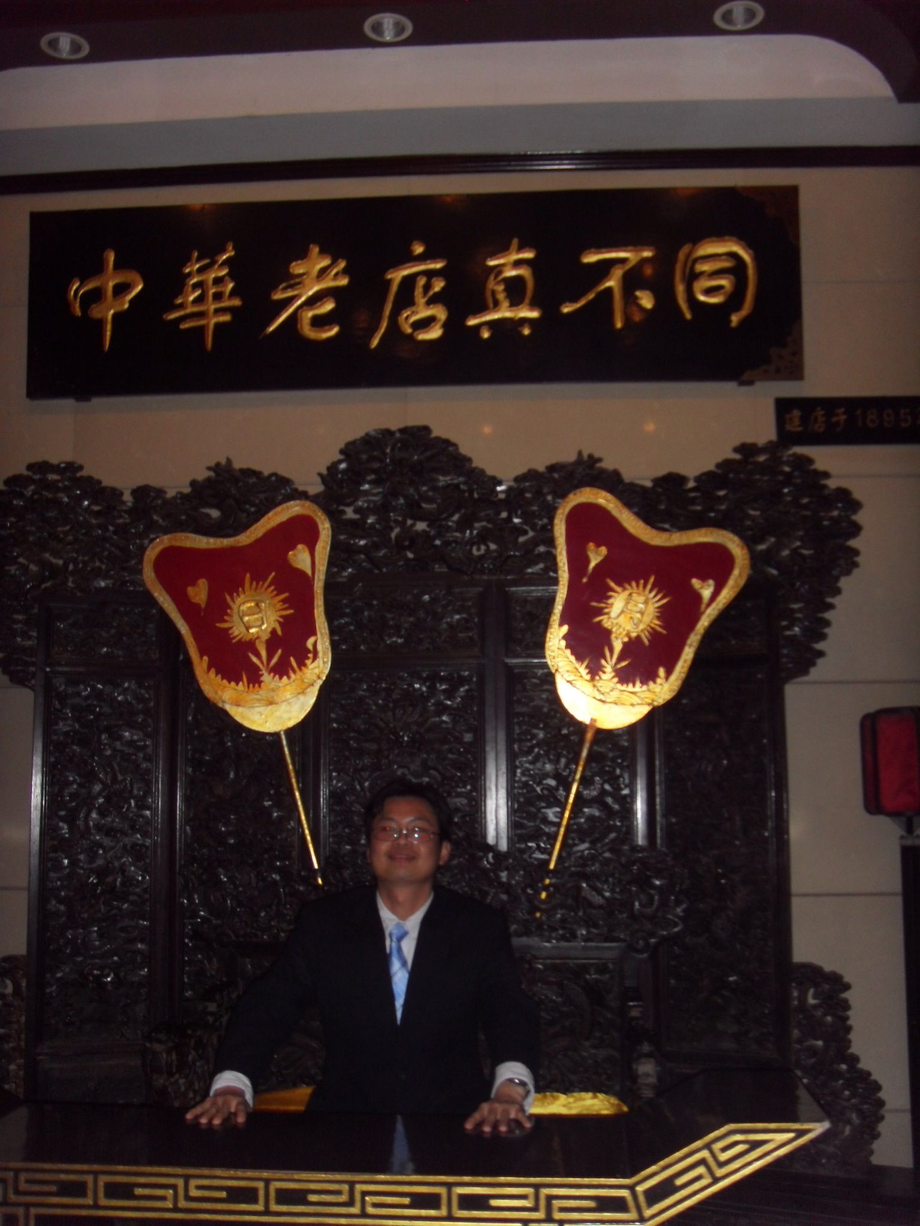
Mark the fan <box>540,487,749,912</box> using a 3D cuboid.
[{"bbox_3d":[0.389,0.265,3.680,0.535,1.150,0.060,14,-6,6],"label":"fan"}]

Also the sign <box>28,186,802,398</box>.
[{"bbox_3d":[-0.169,-1.060,4.580,2.550,0.635,0.070,-1,-3,4],"label":"sign"}]

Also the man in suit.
[{"bbox_3d":[-0.180,0.955,2.840,0.690,1.250,0.620,-1,-7,5],"label":"man in suit"}]

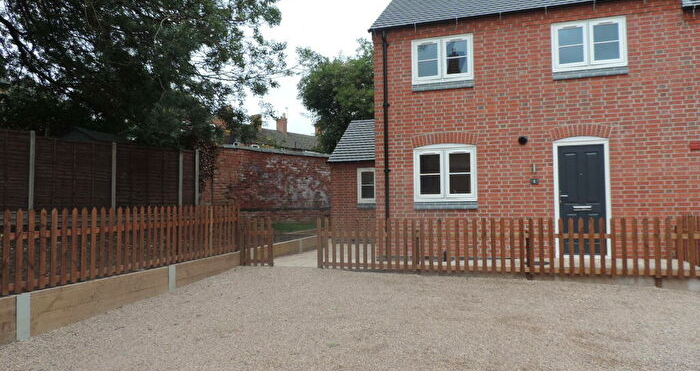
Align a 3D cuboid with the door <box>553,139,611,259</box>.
[{"bbox_3d":[4.140,0.201,8.650,0.910,2.150,0.100,-1,-3,19],"label":"door"}]

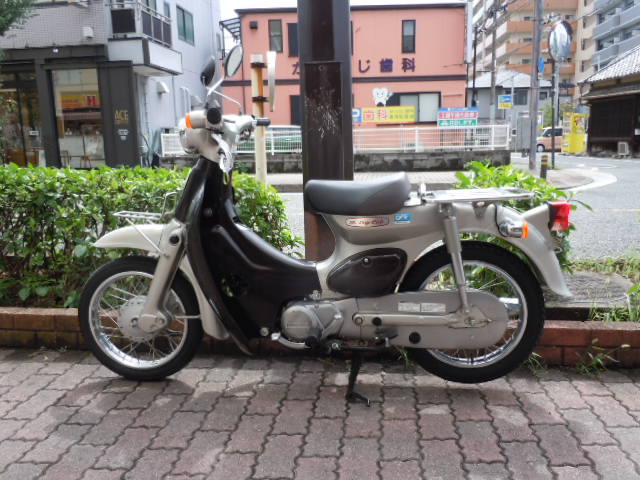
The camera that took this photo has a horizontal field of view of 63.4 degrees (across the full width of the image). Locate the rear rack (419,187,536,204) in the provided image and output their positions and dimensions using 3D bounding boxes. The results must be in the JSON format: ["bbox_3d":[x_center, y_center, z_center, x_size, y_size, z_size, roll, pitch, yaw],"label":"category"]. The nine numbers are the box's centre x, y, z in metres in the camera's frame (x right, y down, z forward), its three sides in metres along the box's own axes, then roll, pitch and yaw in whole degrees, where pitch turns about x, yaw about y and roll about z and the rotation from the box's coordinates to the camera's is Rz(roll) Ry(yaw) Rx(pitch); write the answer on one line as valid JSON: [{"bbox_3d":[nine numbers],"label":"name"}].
[{"bbox_3d":[0.486,-0.141,1.670,0.340,0.040,0.230,0,12,9],"label":"rear rack"}]

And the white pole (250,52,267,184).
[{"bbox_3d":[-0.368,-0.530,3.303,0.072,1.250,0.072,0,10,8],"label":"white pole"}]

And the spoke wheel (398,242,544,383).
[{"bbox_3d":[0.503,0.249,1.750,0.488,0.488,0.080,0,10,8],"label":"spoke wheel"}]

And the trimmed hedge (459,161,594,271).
[{"bbox_3d":[0.943,-0.086,2.550,0.660,0.600,0.520,0,10,8],"label":"trimmed hedge"}]

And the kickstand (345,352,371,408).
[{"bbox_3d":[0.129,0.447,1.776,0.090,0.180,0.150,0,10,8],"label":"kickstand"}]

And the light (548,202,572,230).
[{"bbox_3d":[0.749,-0.079,1.644,0.066,0.086,0.100,0,12,9],"label":"light"}]

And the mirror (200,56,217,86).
[{"bbox_3d":[-0.426,-0.643,1.976,0.037,0.115,0.115,20,2,-21],"label":"mirror"}]

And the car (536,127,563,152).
[{"bbox_3d":[14.711,-6.150,32.000,3.400,1.600,1.480,1,10,14],"label":"car"}]

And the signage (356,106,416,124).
[{"bbox_3d":[1.864,-3.664,15.200,1.900,0.490,0.060,0,10,8],"label":"signage"}]

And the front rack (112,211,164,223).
[{"bbox_3d":[-0.643,-0.091,1.849,0.165,0.030,0.165,-1,10,3],"label":"front rack"}]

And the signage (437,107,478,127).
[{"bbox_3d":[4.075,-3.617,15.200,1.140,0.560,0.060,0,10,8],"label":"signage"}]

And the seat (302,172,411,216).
[{"bbox_3d":[0.124,-0.156,1.731,0.360,0.130,0.240,0,10,8],"label":"seat"}]

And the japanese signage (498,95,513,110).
[{"bbox_3d":[7.166,-5.312,20.000,0.530,0.600,0.060,0,10,8],"label":"japanese signage"}]

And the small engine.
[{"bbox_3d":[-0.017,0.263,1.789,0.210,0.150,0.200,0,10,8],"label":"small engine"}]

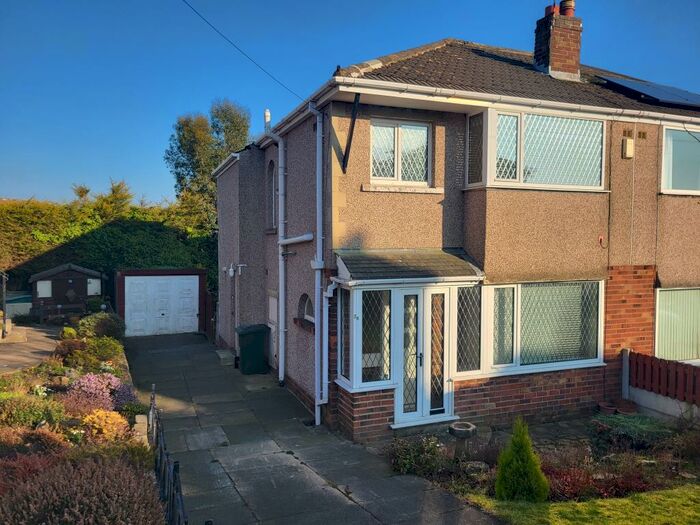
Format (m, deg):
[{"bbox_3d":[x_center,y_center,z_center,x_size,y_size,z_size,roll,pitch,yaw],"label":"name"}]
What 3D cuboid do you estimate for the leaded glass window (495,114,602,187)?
[{"bbox_3d":[3.432,-1.862,8.917,2.383,1.220,0.110,-1,3,-21],"label":"leaded glass window"}]

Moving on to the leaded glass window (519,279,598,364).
[{"bbox_3d":[3.656,1.055,9.174,1.764,1.433,0.070,-1,3,-21],"label":"leaded glass window"}]

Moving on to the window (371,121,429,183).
[{"bbox_3d":[0.824,-1.730,8.340,1.066,1.027,0.090,-1,4,-21],"label":"window"}]

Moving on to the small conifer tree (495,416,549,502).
[{"bbox_3d":[1.630,1.847,4.969,0.490,0.789,0.490,1,4,19],"label":"small conifer tree"}]

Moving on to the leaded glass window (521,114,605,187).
[{"bbox_3d":[3.507,-1.812,8.617,1.651,1.090,0.070,-1,4,-21],"label":"leaded glass window"}]

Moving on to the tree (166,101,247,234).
[{"bbox_3d":[-7.316,-3.200,27.072,4.500,10.438,4.500,-1,3,-21],"label":"tree"}]

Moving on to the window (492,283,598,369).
[{"bbox_3d":[3.430,1.084,9.087,2.488,1.476,0.110,-1,3,-21],"label":"window"}]

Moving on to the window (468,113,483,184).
[{"bbox_3d":[2.006,-1.812,8.400,0.070,1.111,0.402,-1,4,-21],"label":"window"}]

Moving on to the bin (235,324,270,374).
[{"bbox_3d":[-2.229,2.002,12.088,0.590,1.070,0.710,1,4,5],"label":"bin"}]

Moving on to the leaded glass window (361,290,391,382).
[{"bbox_3d":[0.382,1.069,7.610,0.481,1.335,0.070,-1,4,-21],"label":"leaded glass window"}]

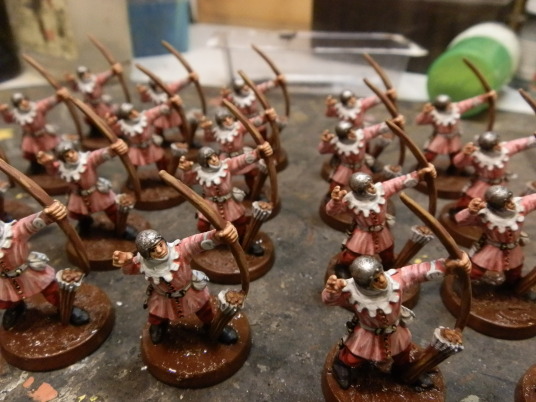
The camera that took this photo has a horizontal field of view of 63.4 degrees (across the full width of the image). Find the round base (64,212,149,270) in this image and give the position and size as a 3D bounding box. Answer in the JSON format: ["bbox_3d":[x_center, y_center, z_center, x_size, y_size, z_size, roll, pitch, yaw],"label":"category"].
[{"bbox_3d":[-0.047,0.012,0.130,0.025,0.004,0.025,1,30,-1],"label":"round base"}]

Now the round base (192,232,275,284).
[{"bbox_3d":[-0.010,0.014,0.124,0.025,0.004,0.025,0,32,0],"label":"round base"}]

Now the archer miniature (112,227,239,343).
[{"bbox_3d":[-0.018,0.017,0.088,0.024,0.032,0.013,2,30,0],"label":"archer miniature"}]

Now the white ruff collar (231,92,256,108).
[{"bbox_3d":[-0.010,-0.039,0.169,0.009,0.005,0.008,2,30,0],"label":"white ruff collar"}]

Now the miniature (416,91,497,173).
[{"bbox_3d":[0.063,-0.023,0.150,0.025,0.030,0.013,-2,32,-2],"label":"miniature"}]

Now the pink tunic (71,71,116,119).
[{"bbox_3d":[-0.074,-0.046,0.185,0.021,0.019,0.011,3,31,3],"label":"pink tunic"}]

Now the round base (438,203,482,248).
[{"bbox_3d":[0.069,0.008,0.142,0.025,0.004,0.025,1,30,-1],"label":"round base"}]

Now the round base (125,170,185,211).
[{"bbox_3d":[-0.040,-0.004,0.157,0.025,0.004,0.025,1,30,-1],"label":"round base"}]

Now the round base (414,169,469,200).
[{"bbox_3d":[0.069,-0.008,0.169,0.025,0.004,0.025,1,30,-1],"label":"round base"}]

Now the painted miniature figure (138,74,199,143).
[{"bbox_3d":[-0.037,-0.032,0.166,0.025,0.030,0.013,-6,32,-8],"label":"painted miniature figure"}]

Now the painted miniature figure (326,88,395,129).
[{"bbox_3d":[0.032,-0.025,0.154,0.025,0.030,0.013,-3,32,-3],"label":"painted miniature figure"}]

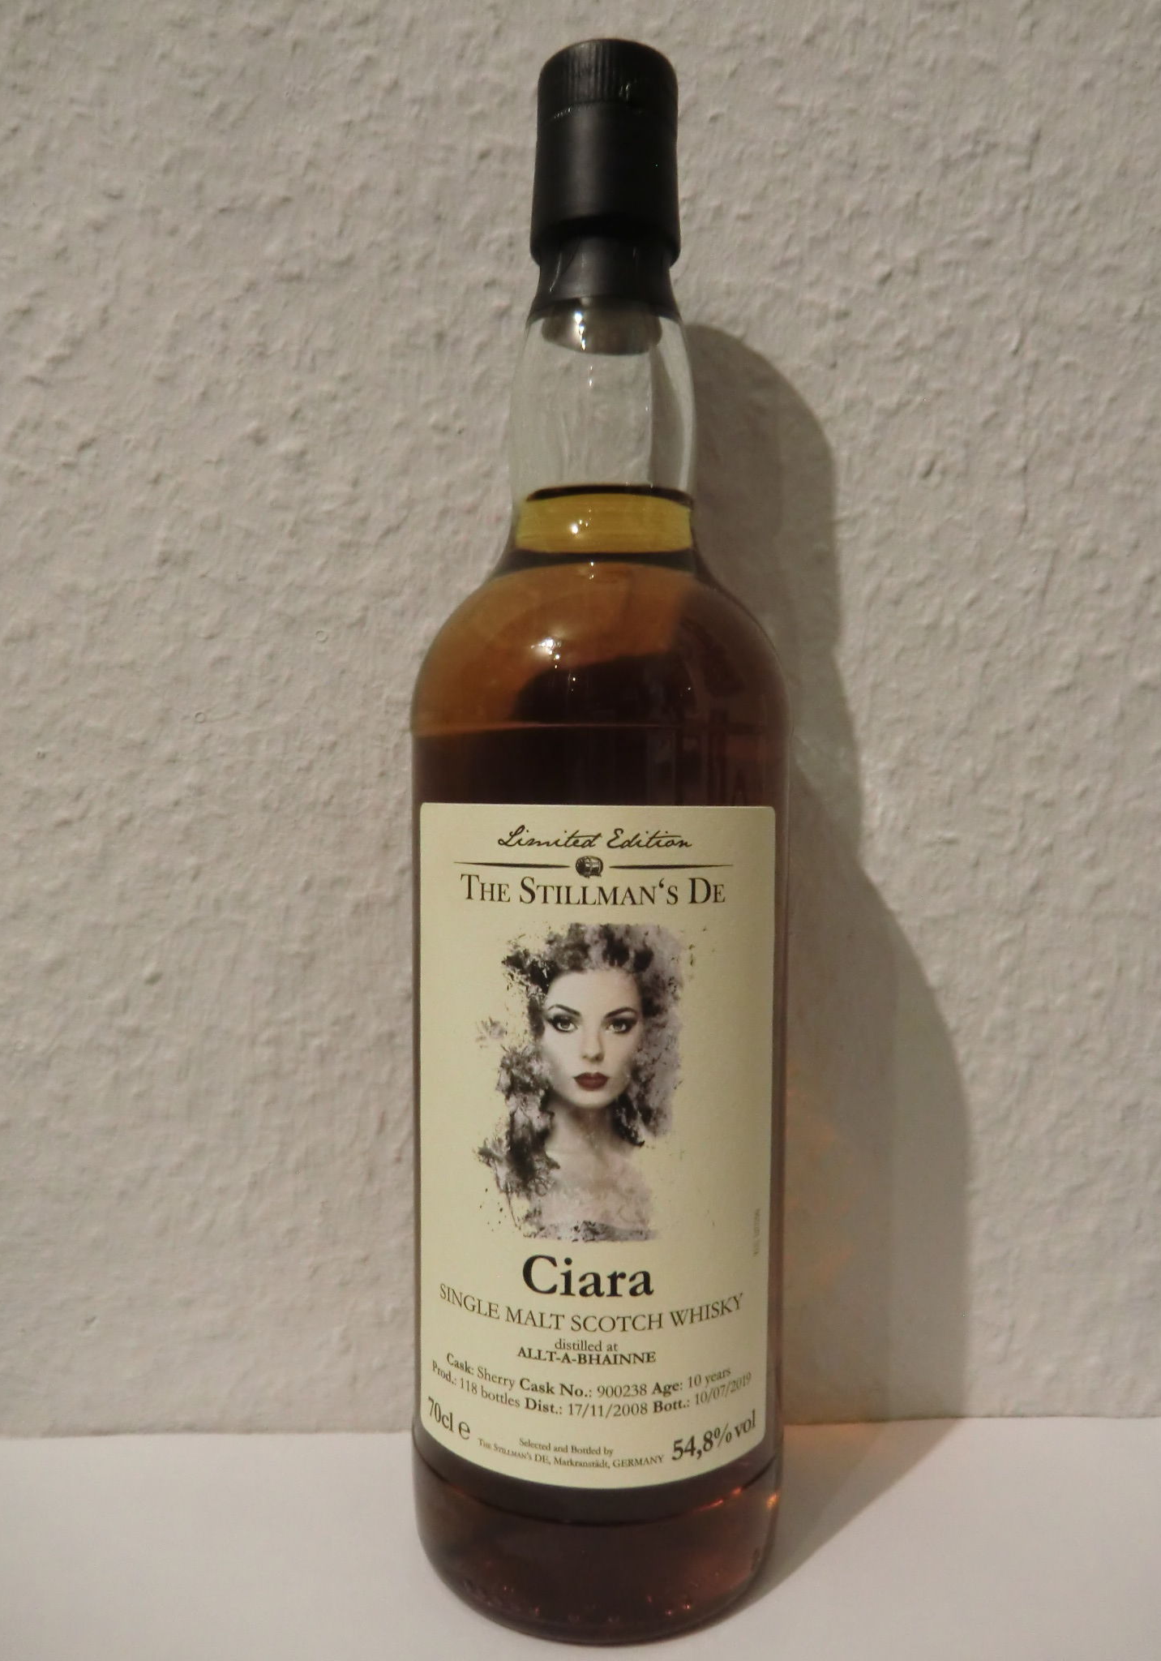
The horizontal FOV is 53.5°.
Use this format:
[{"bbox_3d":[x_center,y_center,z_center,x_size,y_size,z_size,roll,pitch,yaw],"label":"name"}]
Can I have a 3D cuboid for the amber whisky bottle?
[{"bbox_3d":[0.003,-0.004,0.240,0.076,0.301,0.076,1,1,3],"label":"amber whisky bottle"}]

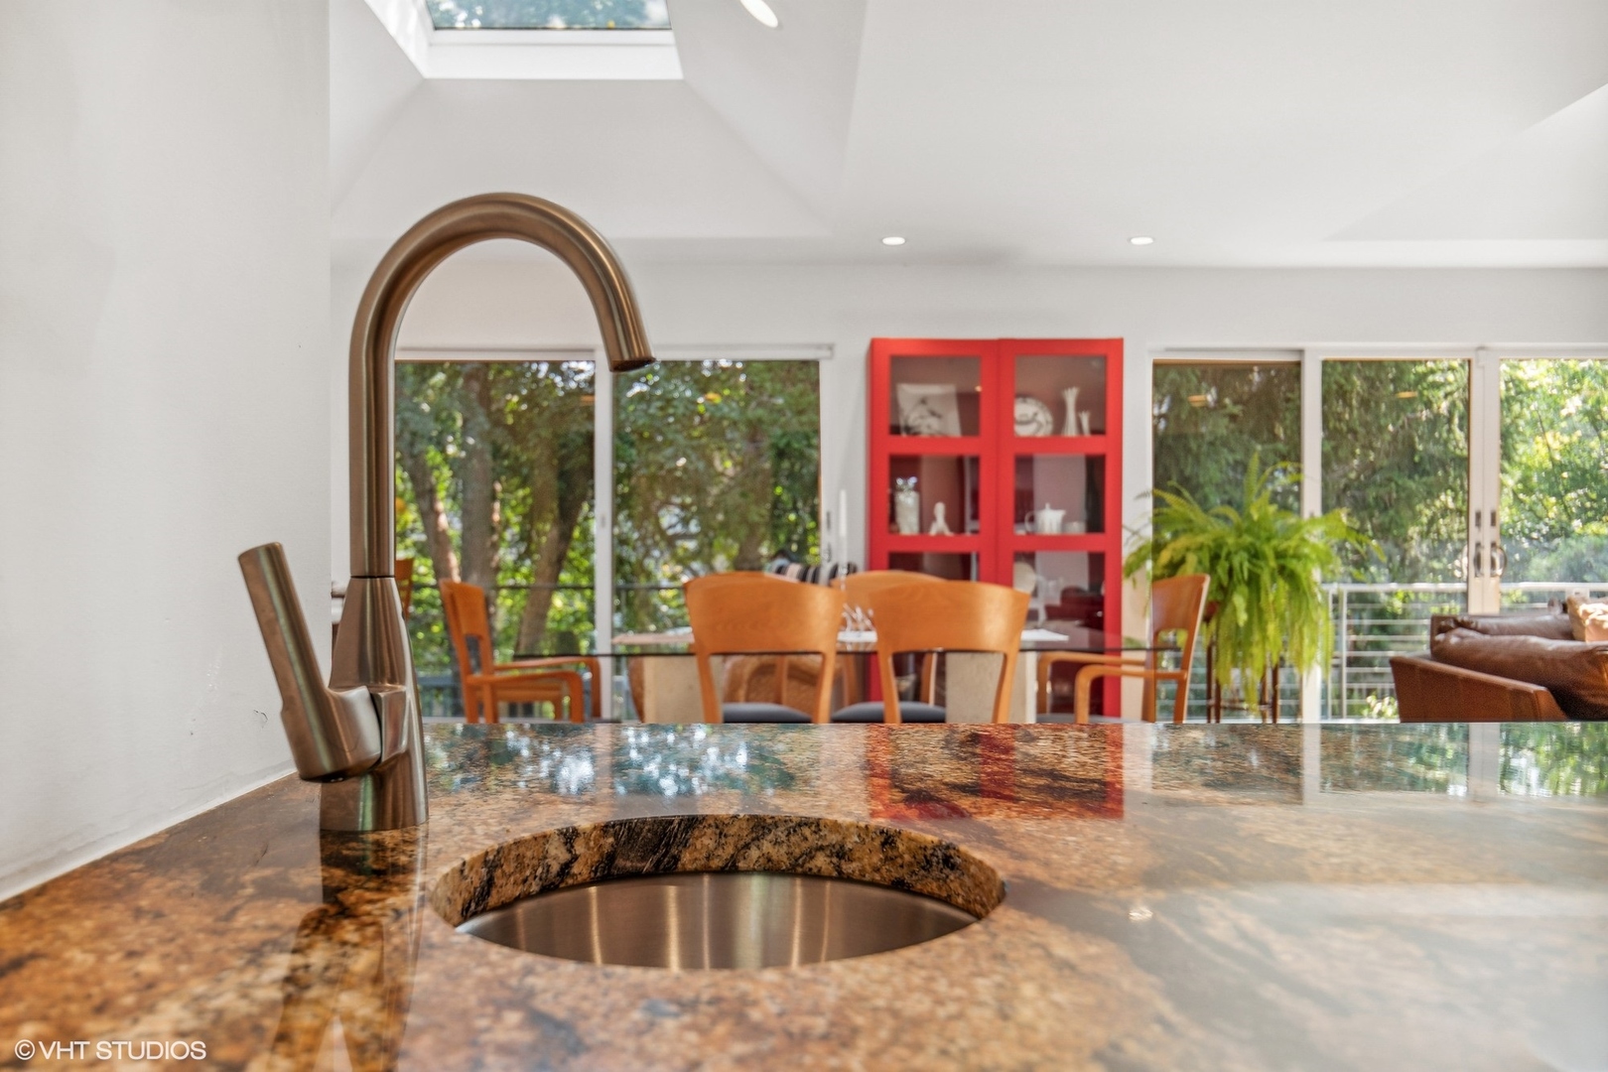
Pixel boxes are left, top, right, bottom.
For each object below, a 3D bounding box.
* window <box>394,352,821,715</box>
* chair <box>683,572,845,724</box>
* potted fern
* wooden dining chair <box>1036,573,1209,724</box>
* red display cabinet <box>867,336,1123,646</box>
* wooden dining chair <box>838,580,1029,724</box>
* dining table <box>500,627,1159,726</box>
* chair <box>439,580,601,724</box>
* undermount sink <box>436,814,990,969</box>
[{"bbox_3d":[-1.050,0.080,6.220,2.360,2.060,0.100,0,0,0],"label":"window"},{"bbox_3d":[-0.130,0.620,3.800,0.480,0.960,0.520,0,0,-4],"label":"chair"},{"bbox_3d":[1.950,0.200,5.300,1.090,1.120,1.020,0,0,0],"label":"potted fern"},{"bbox_3d":[1.120,0.620,4.330,0.520,0.960,0.540,0,0,-4],"label":"wooden dining chair"},{"bbox_3d":[0.920,0.080,5.960,1.200,2.030,0.420,0,0,0],"label":"red display cabinet"},{"bbox_3d":[0.430,0.620,3.820,0.480,0.960,0.520,0,0,-4],"label":"wooden dining chair"},{"bbox_3d":[0.120,0.730,4.330,2.080,0.740,1.100,0,0,-4],"label":"dining table"},{"bbox_3d":[-0.975,0.620,4.180,0.520,0.960,0.540,0,0,-4],"label":"chair"},{"bbox_3d":[-0.045,0.275,0.660,0.310,0.190,0.300,0,0,0],"label":"undermount sink"}]

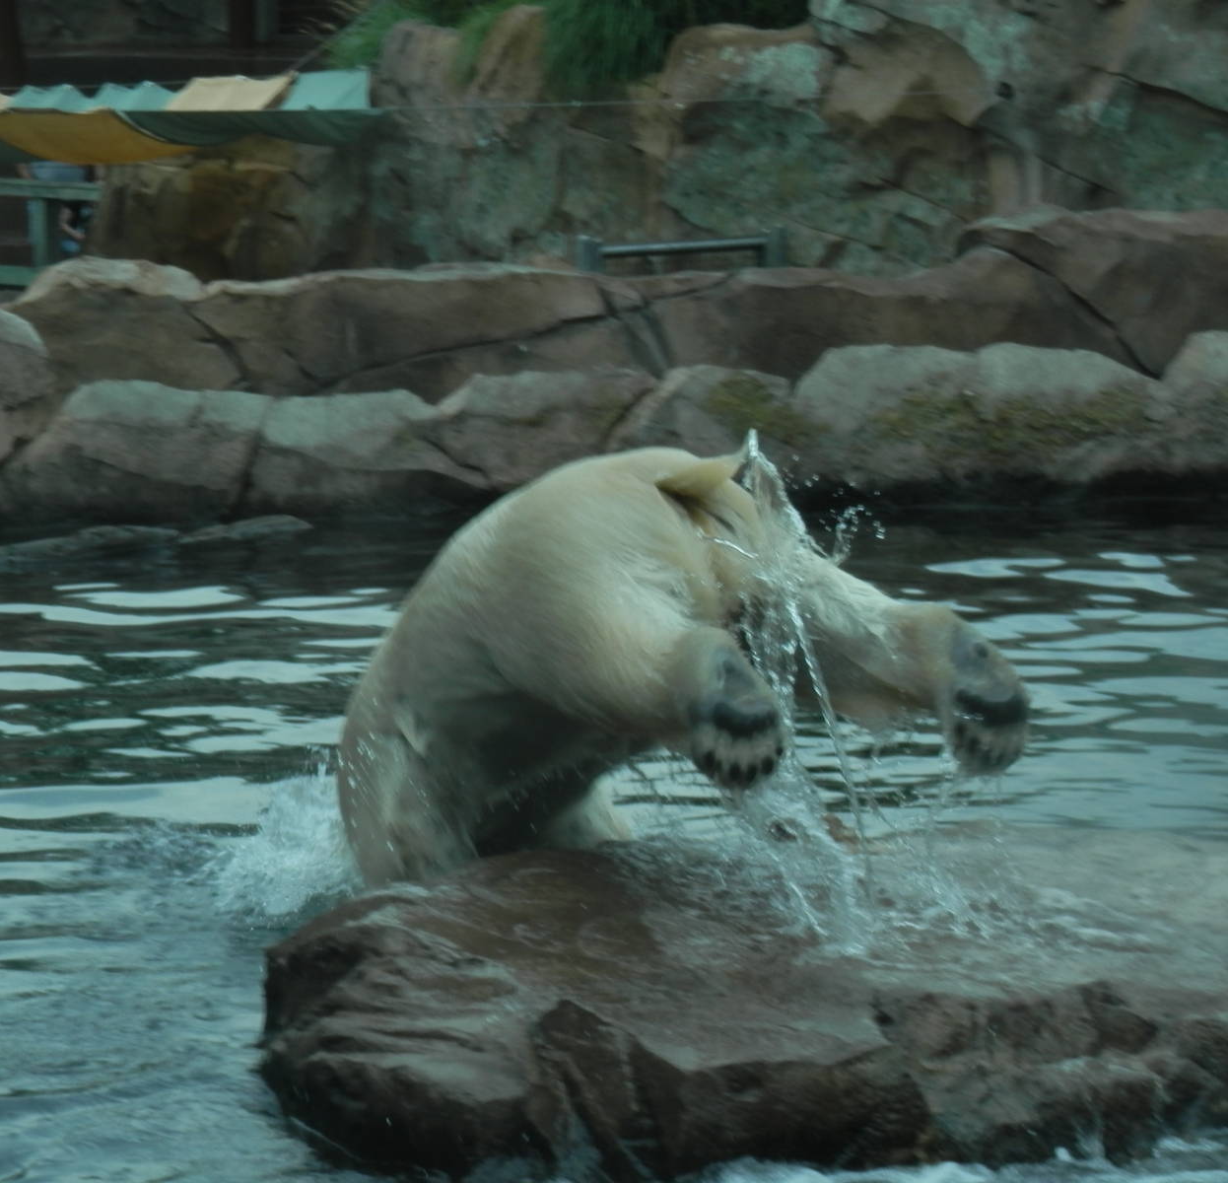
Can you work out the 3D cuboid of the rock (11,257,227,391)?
[{"bbox_3d":[-2.594,-1.393,27.000,1.200,0.680,0.850,0,6,0],"label":"rock"}]

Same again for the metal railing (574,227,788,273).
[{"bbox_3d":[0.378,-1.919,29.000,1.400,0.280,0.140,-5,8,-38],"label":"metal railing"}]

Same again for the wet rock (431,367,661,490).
[{"bbox_3d":[-0.356,-0.799,25.400,1.100,0.580,0.750,0,6,0],"label":"wet rock"}]

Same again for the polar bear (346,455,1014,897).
[{"bbox_3d":[0.188,0.219,14.000,1.650,1.220,0.950,4,8,34],"label":"polar bear"}]

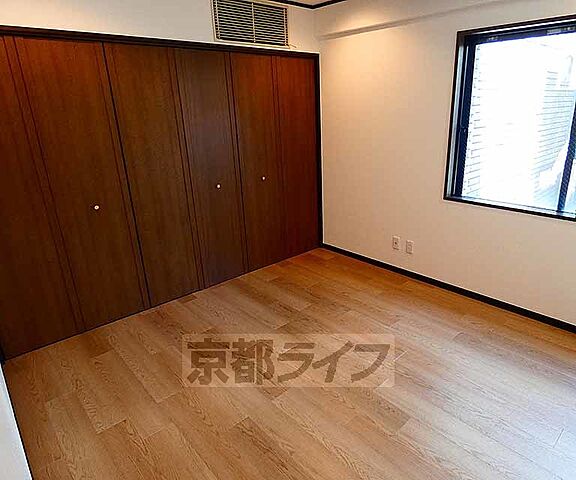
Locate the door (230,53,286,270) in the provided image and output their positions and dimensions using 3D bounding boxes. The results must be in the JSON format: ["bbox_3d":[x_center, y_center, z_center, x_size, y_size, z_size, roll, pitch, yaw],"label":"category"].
[{"bbox_3d":[-0.256,-0.673,3.366,0.497,1.970,0.040,-17,24,-37],"label":"door"}]

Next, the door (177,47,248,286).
[{"bbox_3d":[-0.634,-0.555,3.073,0.487,1.970,0.040,-17,24,-37],"label":"door"}]

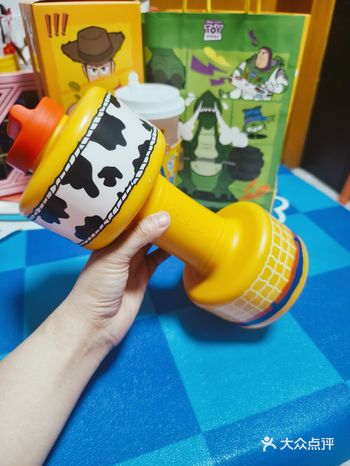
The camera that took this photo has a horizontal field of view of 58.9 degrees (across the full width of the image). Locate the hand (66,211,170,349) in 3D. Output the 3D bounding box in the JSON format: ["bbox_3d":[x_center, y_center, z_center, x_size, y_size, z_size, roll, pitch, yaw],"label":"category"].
[{"bbox_3d":[-0.045,0.032,0.261,0.130,0.072,0.080,-56,22,-19],"label":"hand"}]

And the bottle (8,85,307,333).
[{"bbox_3d":[-0.012,-0.017,0.269,0.261,0.111,0.111,31,0,-24],"label":"bottle"}]

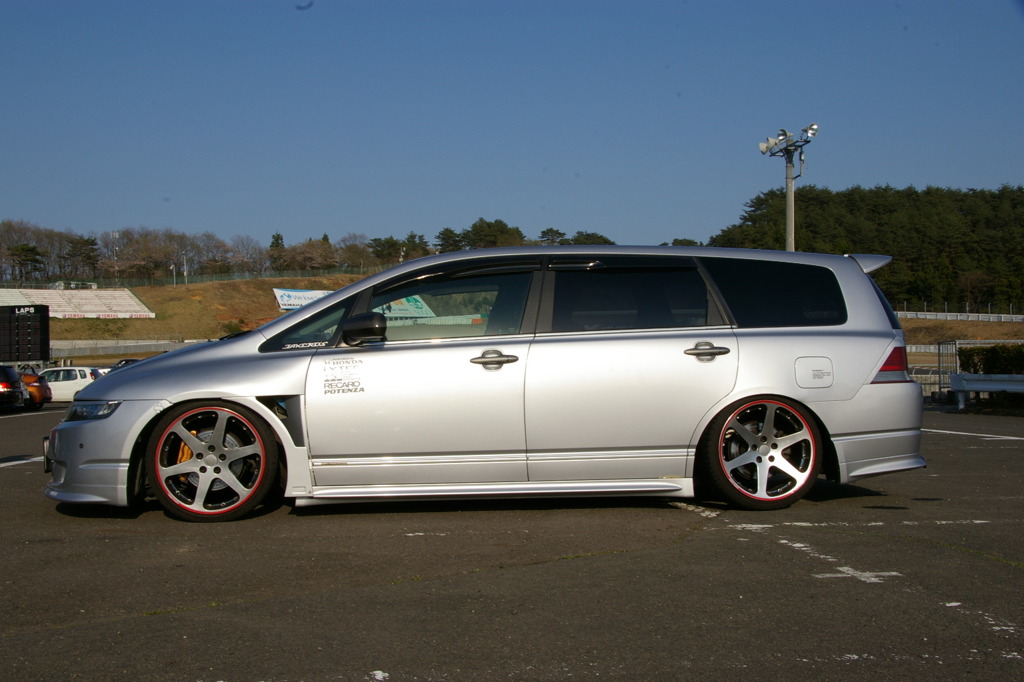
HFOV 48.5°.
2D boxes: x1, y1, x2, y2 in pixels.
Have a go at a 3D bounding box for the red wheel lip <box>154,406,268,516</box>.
[{"bbox_3d":[-1.473,0.586,5.569,0.525,0.525,0.060,0,-1,-8],"label":"red wheel lip"}]

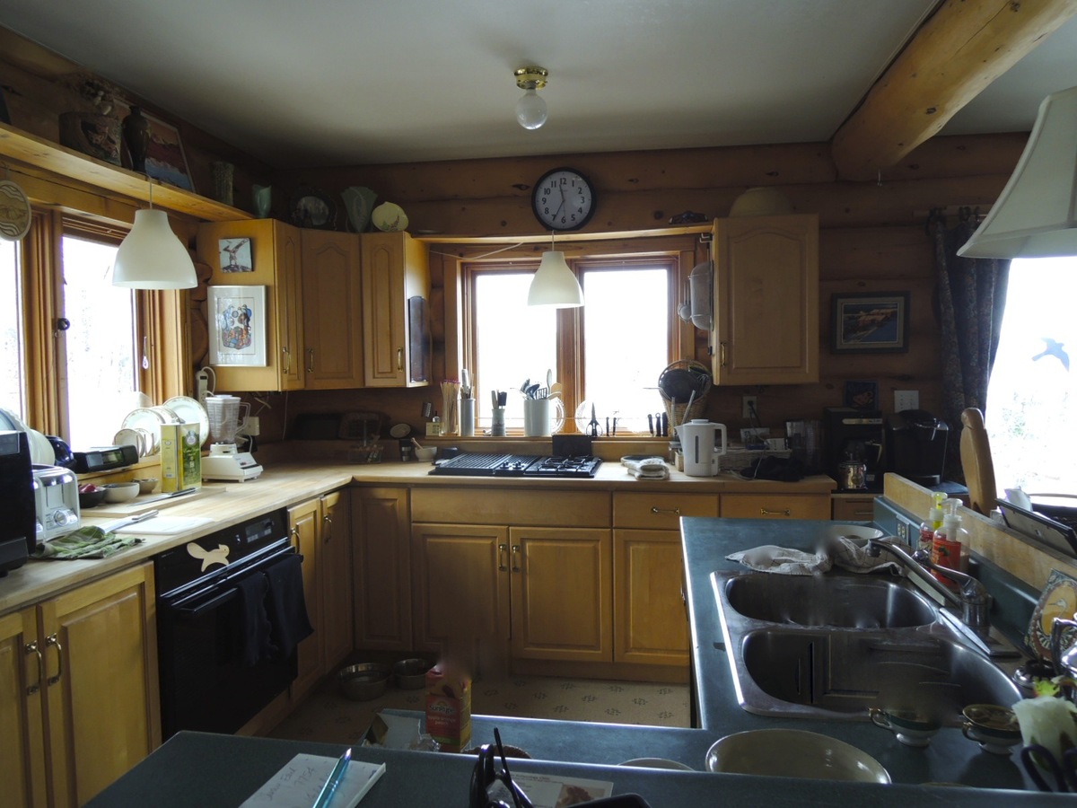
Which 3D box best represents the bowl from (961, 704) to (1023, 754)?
[{"bbox_3d":[0.574,0.411,0.936,0.080,0.041,0.078,0,2,10],"label":"bowl"}]

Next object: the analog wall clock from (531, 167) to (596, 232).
[{"bbox_3d":[0.135,-1.053,3.868,0.334,0.334,0.050,0,2,10],"label":"analog wall clock"}]

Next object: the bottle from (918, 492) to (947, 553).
[{"bbox_3d":[0.922,0.307,1.718,0.065,0.200,0.070,-2,3,-32],"label":"bottle"}]

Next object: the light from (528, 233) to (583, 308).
[{"bbox_3d":[0.078,-0.633,3.509,0.265,0.345,0.265,0,3,10],"label":"light"}]

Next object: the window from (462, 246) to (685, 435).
[{"bbox_3d":[0.169,-0.335,3.988,1.172,1.002,0.100,0,2,10],"label":"window"}]

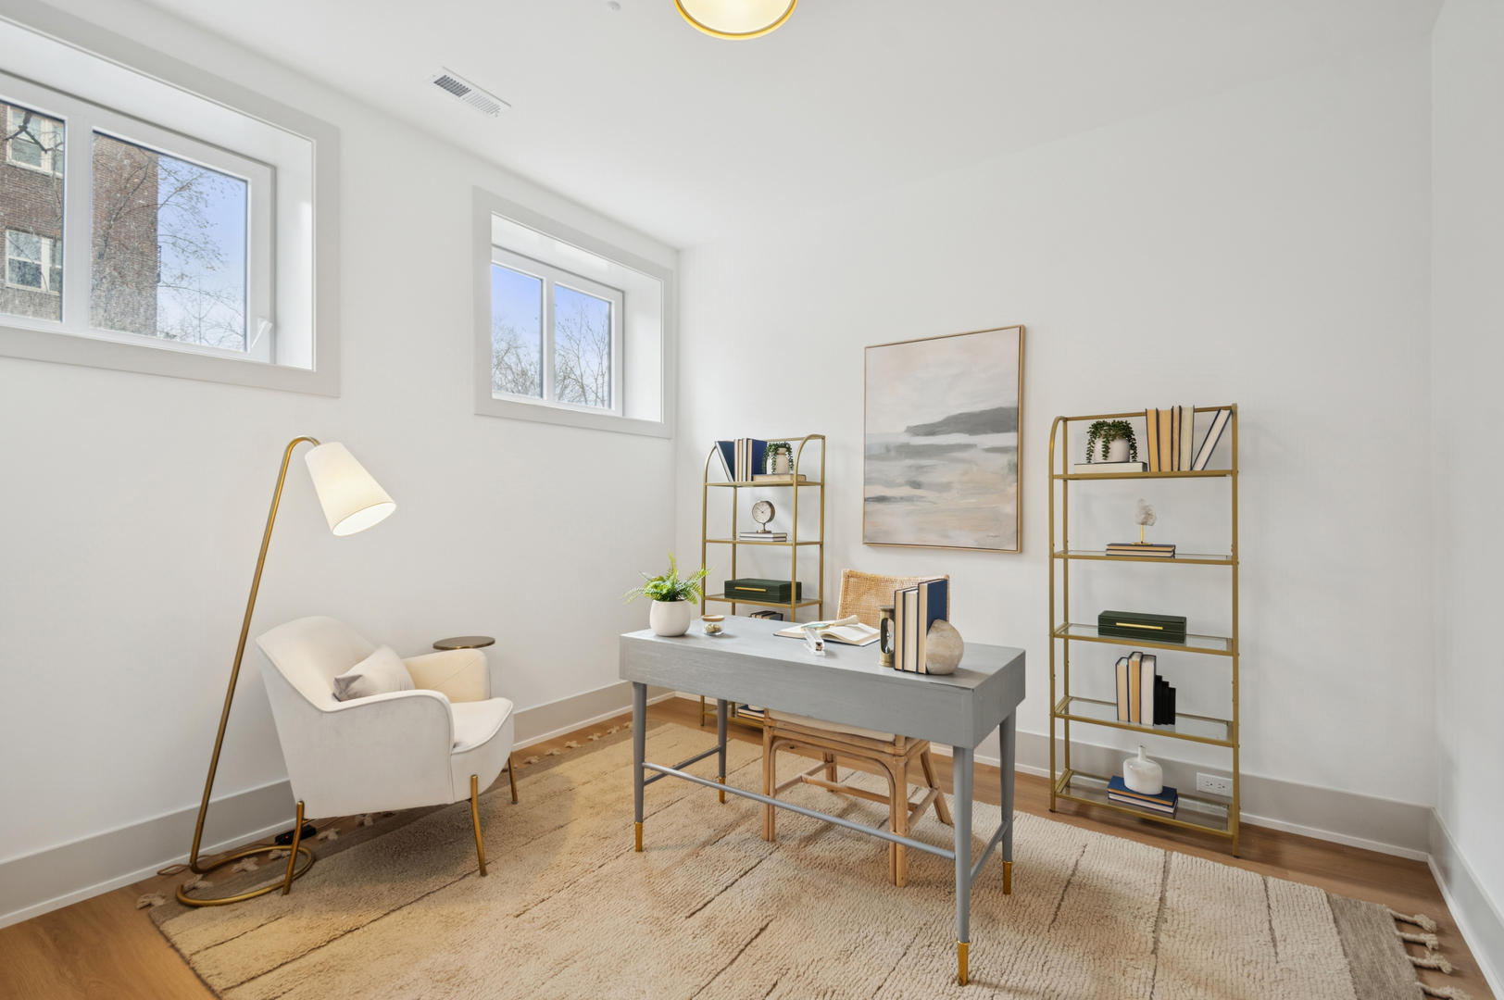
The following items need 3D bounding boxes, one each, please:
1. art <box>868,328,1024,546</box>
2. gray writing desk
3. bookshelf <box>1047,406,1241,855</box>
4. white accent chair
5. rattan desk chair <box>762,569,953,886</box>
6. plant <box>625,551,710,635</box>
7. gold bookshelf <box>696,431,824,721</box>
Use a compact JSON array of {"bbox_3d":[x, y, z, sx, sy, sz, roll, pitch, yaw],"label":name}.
[{"bbox_3d":[0.924,-0.282,3.098,0.777,1.042,0.045,0,0,33],"label":"art"},{"bbox_3d":[0.207,0.875,2.123,1.220,0.780,0.550,0,0,35],"label":"gray writing desk"},{"bbox_3d":[1.554,0.451,2.498,0.617,1.640,0.284,0,0,36],"label":"bookshelf"},{"bbox_3d":[-1.254,0.847,2.270,0.760,0.825,0.610,0,0,-10],"label":"white accent chair"},{"bbox_3d":[0.426,0.786,2.383,0.550,0.960,0.560,0,0,35],"label":"rattan desk chair"},{"bbox_3d":[-0.302,0.337,2.287,0.260,0.300,0.250,0,0,0],"label":"plant"},{"bbox_3d":[0.053,0.452,3.439,0.625,1.630,0.288,0,0,36],"label":"gold bookshelf"}]

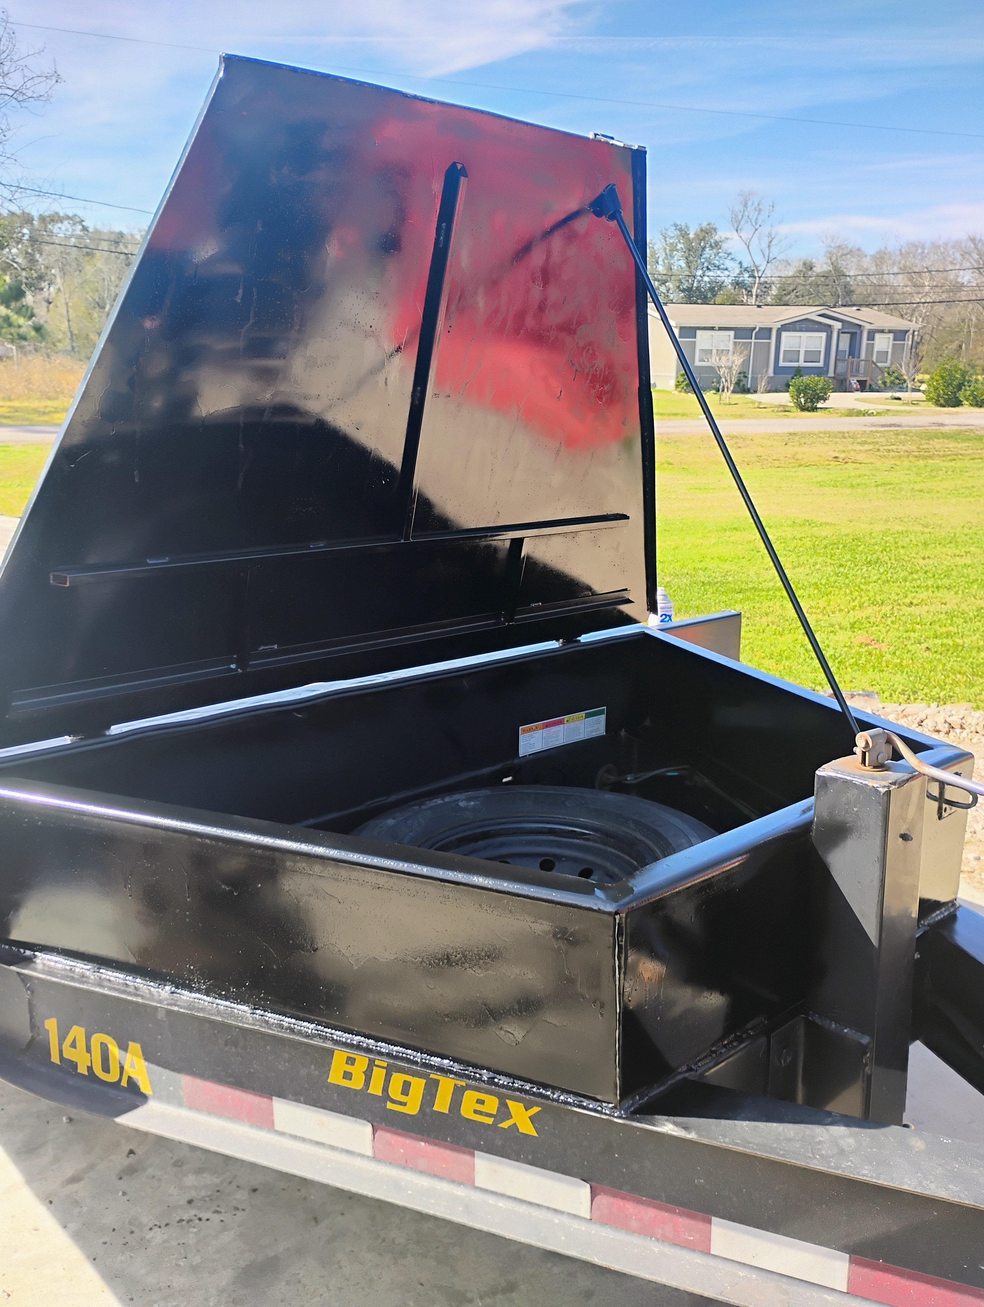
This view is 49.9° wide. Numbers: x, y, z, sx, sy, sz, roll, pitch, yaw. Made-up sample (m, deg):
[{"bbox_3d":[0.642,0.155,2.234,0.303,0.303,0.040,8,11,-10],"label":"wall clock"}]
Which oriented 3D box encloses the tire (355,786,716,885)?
[{"bbox_3d":[0.084,0.470,2.035,0.775,0.235,0.775,-12,17,-41],"label":"tire"}]

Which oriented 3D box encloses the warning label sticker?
[{"bbox_3d":[0.182,0.195,2.655,0.308,0.075,0.004,-12,17,-41],"label":"warning label sticker"}]

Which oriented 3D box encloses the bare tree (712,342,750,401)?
[{"bbox_3d":[9.700,-11.400,43.000,1.500,2.400,1.400,0,15,0],"label":"bare tree"}]

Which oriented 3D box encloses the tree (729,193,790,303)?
[{"bbox_3d":[18.000,-24.500,72.000,4.300,12.600,4.200,0,15,0],"label":"tree"}]

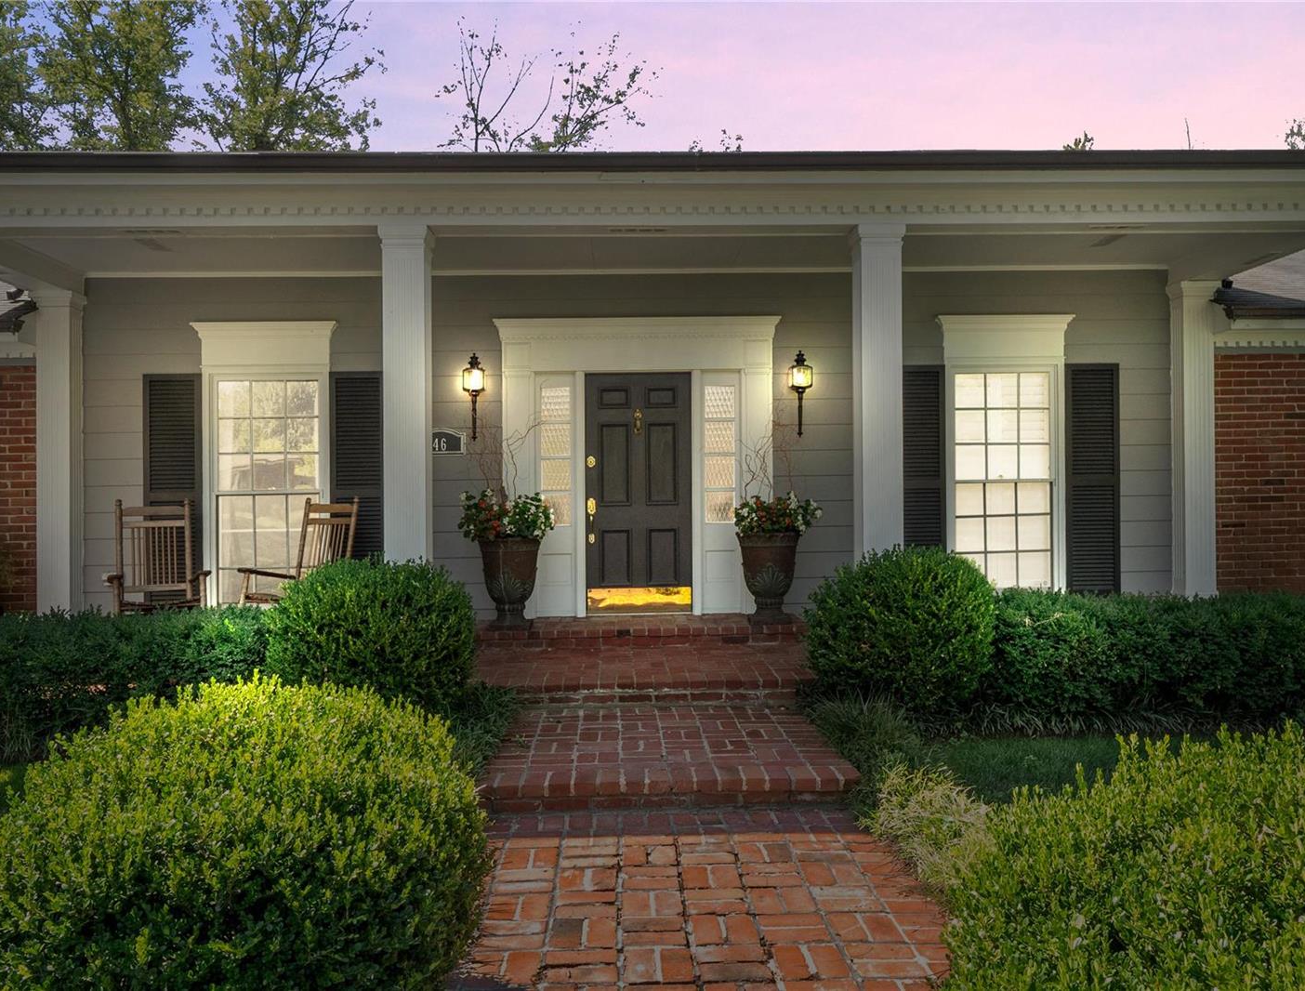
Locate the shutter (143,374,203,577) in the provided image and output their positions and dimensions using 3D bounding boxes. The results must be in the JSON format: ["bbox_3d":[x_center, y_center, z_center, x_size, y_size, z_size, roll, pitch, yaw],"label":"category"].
[{"bbox_3d":[-3.820,-0.018,7.890,0.460,1.900,0.045,-1,0,-3],"label":"shutter"}]

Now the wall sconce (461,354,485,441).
[{"bbox_3d":[-1.449,-0.802,8.026,0.195,0.701,0.240,-1,0,-3],"label":"wall sconce"}]

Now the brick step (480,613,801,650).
[{"bbox_3d":[-0.087,1.108,7.911,2.531,0.130,0.580,-1,0,-3],"label":"brick step"}]

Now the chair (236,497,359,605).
[{"bbox_3d":[-2.651,0.620,7.389,0.680,1.160,0.860,-1,0,45],"label":"chair"}]

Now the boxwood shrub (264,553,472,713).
[{"bbox_3d":[-1.579,0.863,5.534,1.173,1.012,1.150,-1,0,-3],"label":"boxwood shrub"}]

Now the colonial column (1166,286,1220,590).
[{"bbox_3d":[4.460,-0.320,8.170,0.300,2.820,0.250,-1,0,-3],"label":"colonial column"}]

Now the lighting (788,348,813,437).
[{"bbox_3d":[1.202,-0.823,8.030,0.200,0.700,0.240,-1,0,-3],"label":"lighting"}]

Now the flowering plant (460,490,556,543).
[{"bbox_3d":[-1.124,0.157,7.640,0.700,0.390,0.600,-1,0,-3],"label":"flowering plant"}]

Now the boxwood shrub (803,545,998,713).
[{"bbox_3d":[1.443,0.820,5.767,1.129,1.032,1.106,-1,0,-3],"label":"boxwood shrub"}]

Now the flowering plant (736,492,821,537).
[{"bbox_3d":[0.971,0.141,7.740,0.660,0.350,0.580,-1,0,-3],"label":"flowering plant"}]

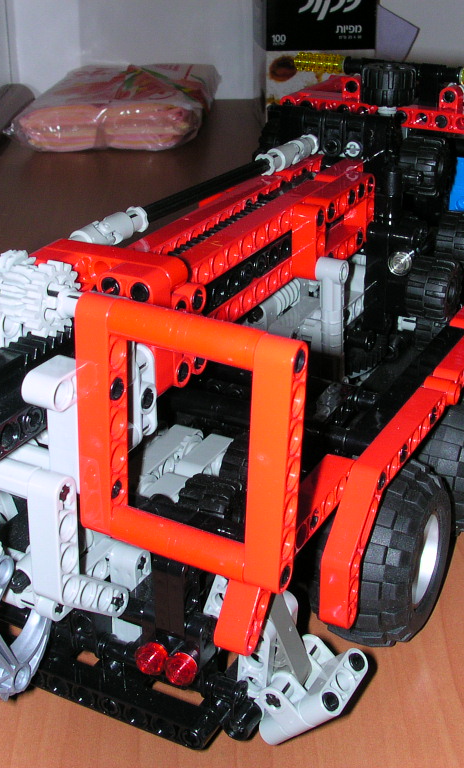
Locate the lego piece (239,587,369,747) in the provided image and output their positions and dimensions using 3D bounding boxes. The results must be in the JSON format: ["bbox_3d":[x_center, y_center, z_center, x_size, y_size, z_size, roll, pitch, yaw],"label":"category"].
[{"bbox_3d":[0.017,0.067,0.264,0.026,0.037,0.029,15,28,24],"label":"lego piece"}]

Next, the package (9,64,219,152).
[{"bbox_3d":[-0.097,-0.255,1.000,0.165,0.045,0.160,1,24,0],"label":"package"}]

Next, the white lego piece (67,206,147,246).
[{"bbox_3d":[-0.034,-0.043,0.301,0.009,0.009,0.033,13,27,24],"label":"white lego piece"}]

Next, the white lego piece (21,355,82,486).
[{"bbox_3d":[-0.037,0.009,0.238,0.008,0.032,0.016,13,27,24],"label":"white lego piece"}]

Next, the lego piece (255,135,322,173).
[{"bbox_3d":[0.020,-0.082,0.393,0.009,0.009,0.040,13,27,24],"label":"lego piece"}]

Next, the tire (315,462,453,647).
[{"bbox_3d":[0.047,0.051,0.330,0.027,0.056,0.056,13,27,24],"label":"tire"}]

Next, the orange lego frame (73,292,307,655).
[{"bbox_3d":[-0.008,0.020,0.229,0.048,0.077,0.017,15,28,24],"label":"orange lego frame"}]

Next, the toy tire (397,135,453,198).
[{"bbox_3d":[0.069,-0.078,0.391,0.013,0.021,0.021,15,28,24],"label":"toy tire"}]

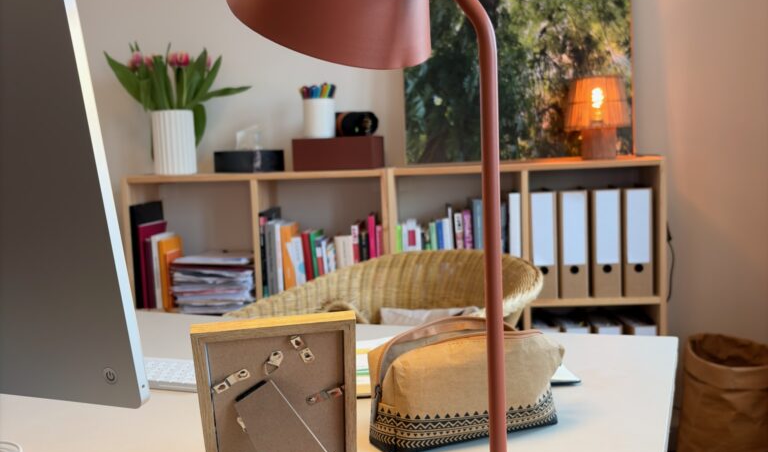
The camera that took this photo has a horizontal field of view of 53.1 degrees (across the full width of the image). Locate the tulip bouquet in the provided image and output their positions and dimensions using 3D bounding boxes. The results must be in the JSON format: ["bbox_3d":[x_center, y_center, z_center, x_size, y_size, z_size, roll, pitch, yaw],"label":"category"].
[{"bbox_3d":[-0.648,-0.402,2.412,0.439,0.333,0.320,-2,5,4],"label":"tulip bouquet"}]

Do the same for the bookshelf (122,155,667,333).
[{"bbox_3d":[0.037,0.281,2.457,1.611,0.930,0.290,-2,5,4],"label":"bookshelf"}]

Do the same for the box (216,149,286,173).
[{"bbox_3d":[-0.424,-0.203,2.427,0.213,0.068,0.120,-2,5,4],"label":"box"}]

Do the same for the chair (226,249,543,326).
[{"bbox_3d":[0.036,0.438,1.627,0.620,0.770,0.600,0,6,24],"label":"chair"}]

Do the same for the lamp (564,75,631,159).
[{"bbox_3d":[0.650,-0.332,2.336,0.199,0.254,0.199,-2,5,4],"label":"lamp"}]

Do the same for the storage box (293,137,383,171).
[{"bbox_3d":[-0.137,-0.222,2.432,0.238,0.101,0.200,-1,5,12],"label":"storage box"}]

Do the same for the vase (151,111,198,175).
[{"bbox_3d":[-0.664,-0.264,2.436,0.136,0.199,0.136,-2,5,4],"label":"vase"}]

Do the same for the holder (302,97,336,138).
[{"bbox_3d":[-0.201,-0.337,2.410,0.099,0.125,0.099,-2,5,0],"label":"holder"}]

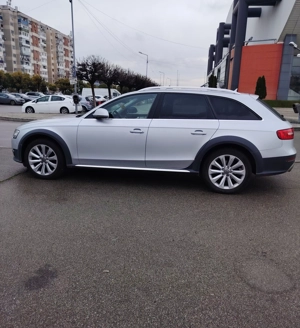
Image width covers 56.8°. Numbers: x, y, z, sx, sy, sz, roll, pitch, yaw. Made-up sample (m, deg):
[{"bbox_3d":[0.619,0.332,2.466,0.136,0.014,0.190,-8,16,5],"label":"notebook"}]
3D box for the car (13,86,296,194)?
[{"bbox_3d":[-0.048,-0.573,4.900,4.720,1.495,1.870,4,13,10],"label":"car"}]

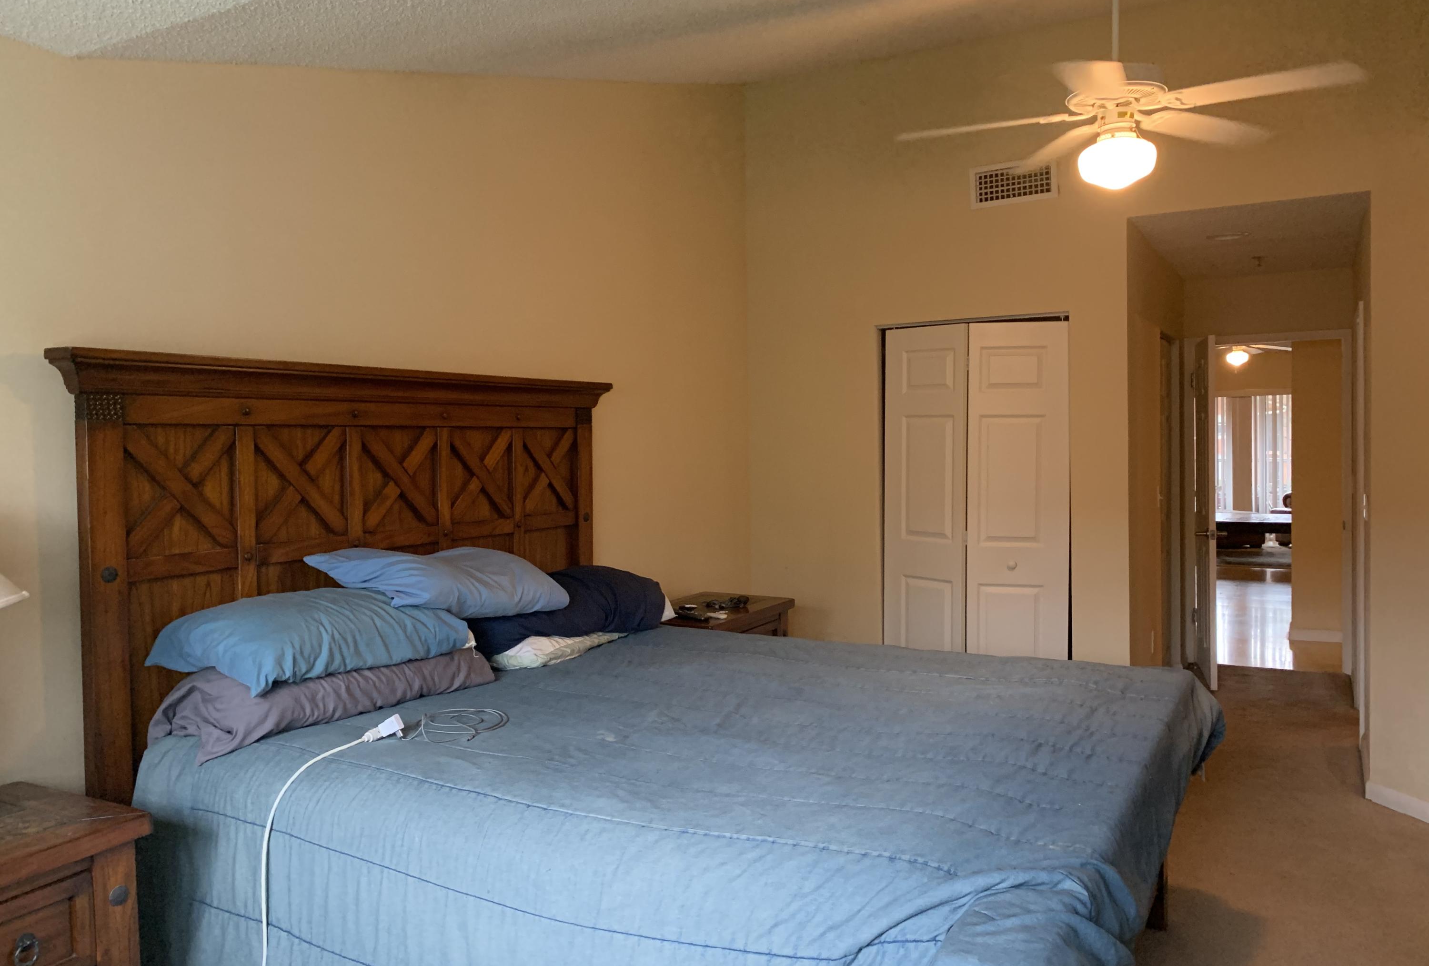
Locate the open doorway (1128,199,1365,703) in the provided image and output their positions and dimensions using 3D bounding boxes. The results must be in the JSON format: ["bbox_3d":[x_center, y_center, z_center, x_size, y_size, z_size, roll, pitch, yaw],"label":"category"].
[{"bbox_3d":[2.252,0.060,4.569,0.907,2.434,0.130,0,2,30],"label":"open doorway"}]

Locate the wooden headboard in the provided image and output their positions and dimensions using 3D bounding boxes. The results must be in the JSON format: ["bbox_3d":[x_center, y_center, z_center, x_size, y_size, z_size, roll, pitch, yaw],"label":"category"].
[{"bbox_3d":[-0.991,0.504,3.470,0.115,1.722,2.153,0,2,30],"label":"wooden headboard"}]

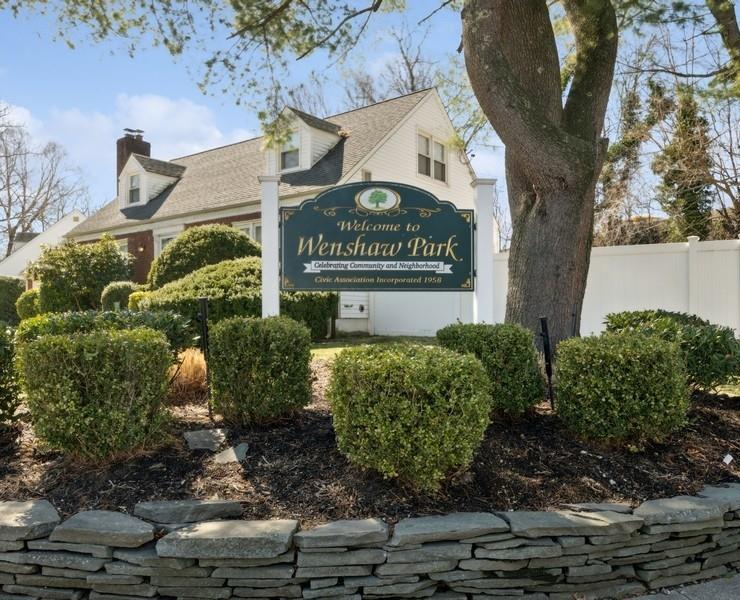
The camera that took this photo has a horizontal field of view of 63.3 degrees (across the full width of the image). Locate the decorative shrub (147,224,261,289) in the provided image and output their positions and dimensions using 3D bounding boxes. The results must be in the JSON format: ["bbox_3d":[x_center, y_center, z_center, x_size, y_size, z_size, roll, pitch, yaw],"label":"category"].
[{"bbox_3d":[-3.750,-0.500,13.600,2.600,2.400,2.300,0,0,0],"label":"decorative shrub"}]

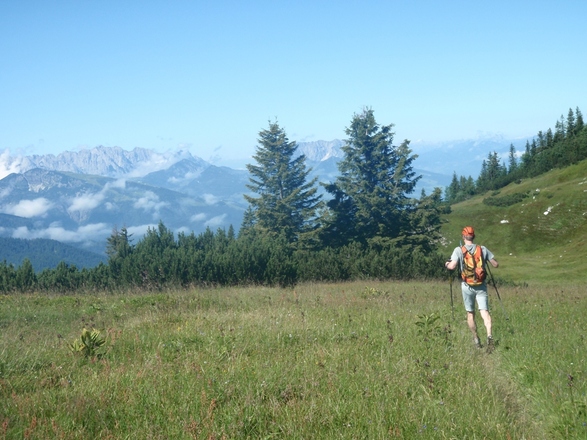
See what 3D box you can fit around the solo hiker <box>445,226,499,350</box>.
[{"bbox_3d":[2.505,0.971,13.600,0.760,1.770,0.720,0,2,8],"label":"solo hiker"}]

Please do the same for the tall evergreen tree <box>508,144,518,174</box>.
[{"bbox_3d":[30.733,-8.312,135.000,1.500,4.400,1.500,0,2,0],"label":"tall evergreen tree"}]

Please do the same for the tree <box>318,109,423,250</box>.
[{"bbox_3d":[3.346,-1.673,42.000,4.500,6.400,4.500,0,2,0],"label":"tree"}]

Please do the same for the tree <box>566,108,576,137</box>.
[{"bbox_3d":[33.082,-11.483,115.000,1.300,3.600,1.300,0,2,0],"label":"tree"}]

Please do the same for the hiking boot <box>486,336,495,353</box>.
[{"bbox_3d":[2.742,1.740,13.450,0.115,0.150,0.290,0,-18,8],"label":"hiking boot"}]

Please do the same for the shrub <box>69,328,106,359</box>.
[{"bbox_3d":[-2.665,1.604,12.500,0.490,0.400,0.450,0,2,0],"label":"shrub"}]

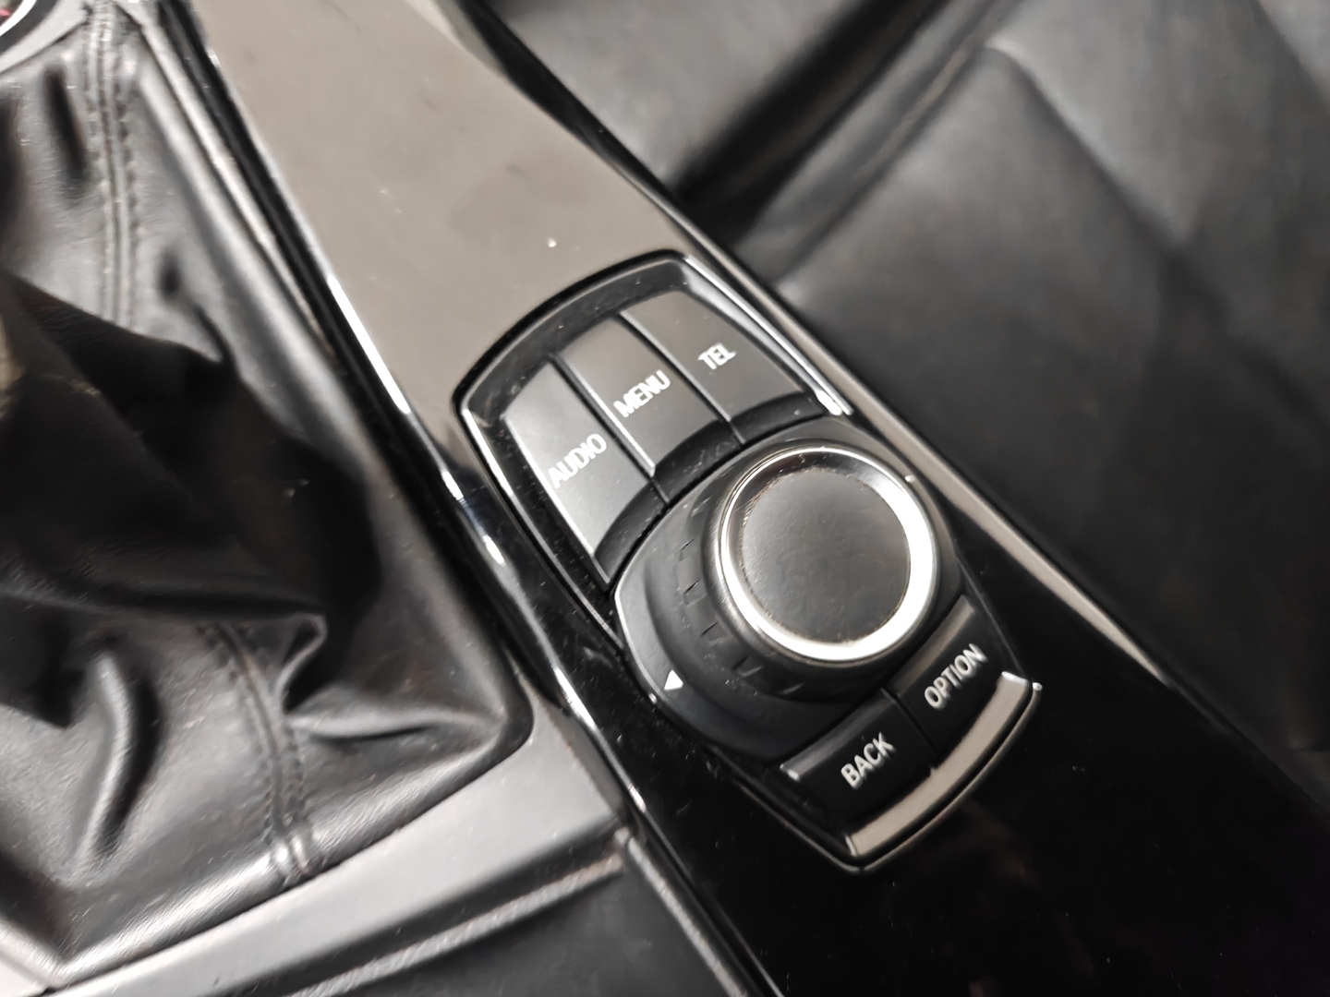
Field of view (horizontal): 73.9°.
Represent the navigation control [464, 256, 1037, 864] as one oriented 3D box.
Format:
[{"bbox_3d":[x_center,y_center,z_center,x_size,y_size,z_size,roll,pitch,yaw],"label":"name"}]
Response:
[{"bbox_3d":[0.019,0.004,0.163,0.065,0.027,0.123,-38,82,-15],"label":"navigation control"}]

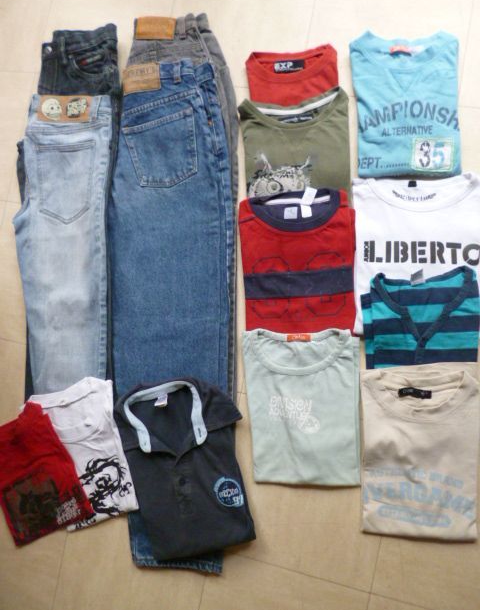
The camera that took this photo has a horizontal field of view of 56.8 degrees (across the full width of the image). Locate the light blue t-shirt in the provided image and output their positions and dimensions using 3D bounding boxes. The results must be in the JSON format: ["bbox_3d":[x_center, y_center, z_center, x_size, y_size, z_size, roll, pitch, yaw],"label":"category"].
[{"bbox_3d":[0.314,-0.386,0.847,0.196,0.030,0.296,-1,86,11],"label":"light blue t-shirt"}]

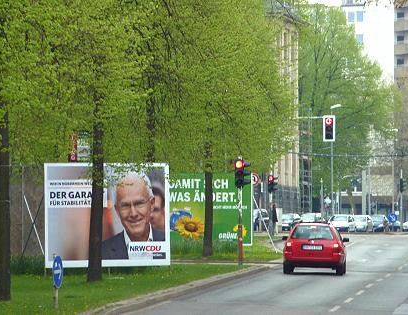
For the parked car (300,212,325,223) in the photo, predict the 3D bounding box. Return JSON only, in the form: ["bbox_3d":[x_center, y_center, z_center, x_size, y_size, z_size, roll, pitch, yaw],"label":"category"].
[{"bbox_3d":[8.842,5.322,298.000,1.760,1.500,4.250,0,-1,14],"label":"parked car"}]

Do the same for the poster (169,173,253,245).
[{"bbox_3d":[0.090,1.864,131.000,3.680,2.630,0.120,0,-1,-27],"label":"poster"}]

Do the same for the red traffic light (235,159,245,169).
[{"bbox_3d":[1.128,0.199,115.000,0.310,0.320,0.300,0,-1,0],"label":"red traffic light"}]

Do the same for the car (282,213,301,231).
[{"bbox_3d":[6.808,5.292,295.000,1.760,1.460,4.300,0,-1,14],"label":"car"}]

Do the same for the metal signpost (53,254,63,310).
[{"bbox_3d":[-2.693,2.288,67.000,0.120,1.020,0.600,0,-1,16],"label":"metal signpost"}]

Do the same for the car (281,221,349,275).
[{"bbox_3d":[3.080,2.495,100.700,1.720,1.460,4.340,0,-1,4],"label":"car"}]

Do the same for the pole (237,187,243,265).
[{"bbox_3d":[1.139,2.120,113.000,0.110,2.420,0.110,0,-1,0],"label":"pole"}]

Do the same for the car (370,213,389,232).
[{"bbox_3d":[14.958,5.692,312.000,1.760,1.450,4.250,0,-1,15],"label":"car"}]

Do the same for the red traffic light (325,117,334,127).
[{"bbox_3d":[6.206,-1.780,180.000,0.450,0.500,0.300,0,-1,2],"label":"red traffic light"}]

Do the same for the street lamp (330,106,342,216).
[{"bbox_3d":[11.529,0.912,316.000,1.100,11.000,0.350,0,-1,0],"label":"street lamp"}]

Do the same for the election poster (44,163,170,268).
[{"bbox_3d":[-2.572,1.553,97.300,3.740,2.740,0.120,0,-1,-28],"label":"election poster"}]

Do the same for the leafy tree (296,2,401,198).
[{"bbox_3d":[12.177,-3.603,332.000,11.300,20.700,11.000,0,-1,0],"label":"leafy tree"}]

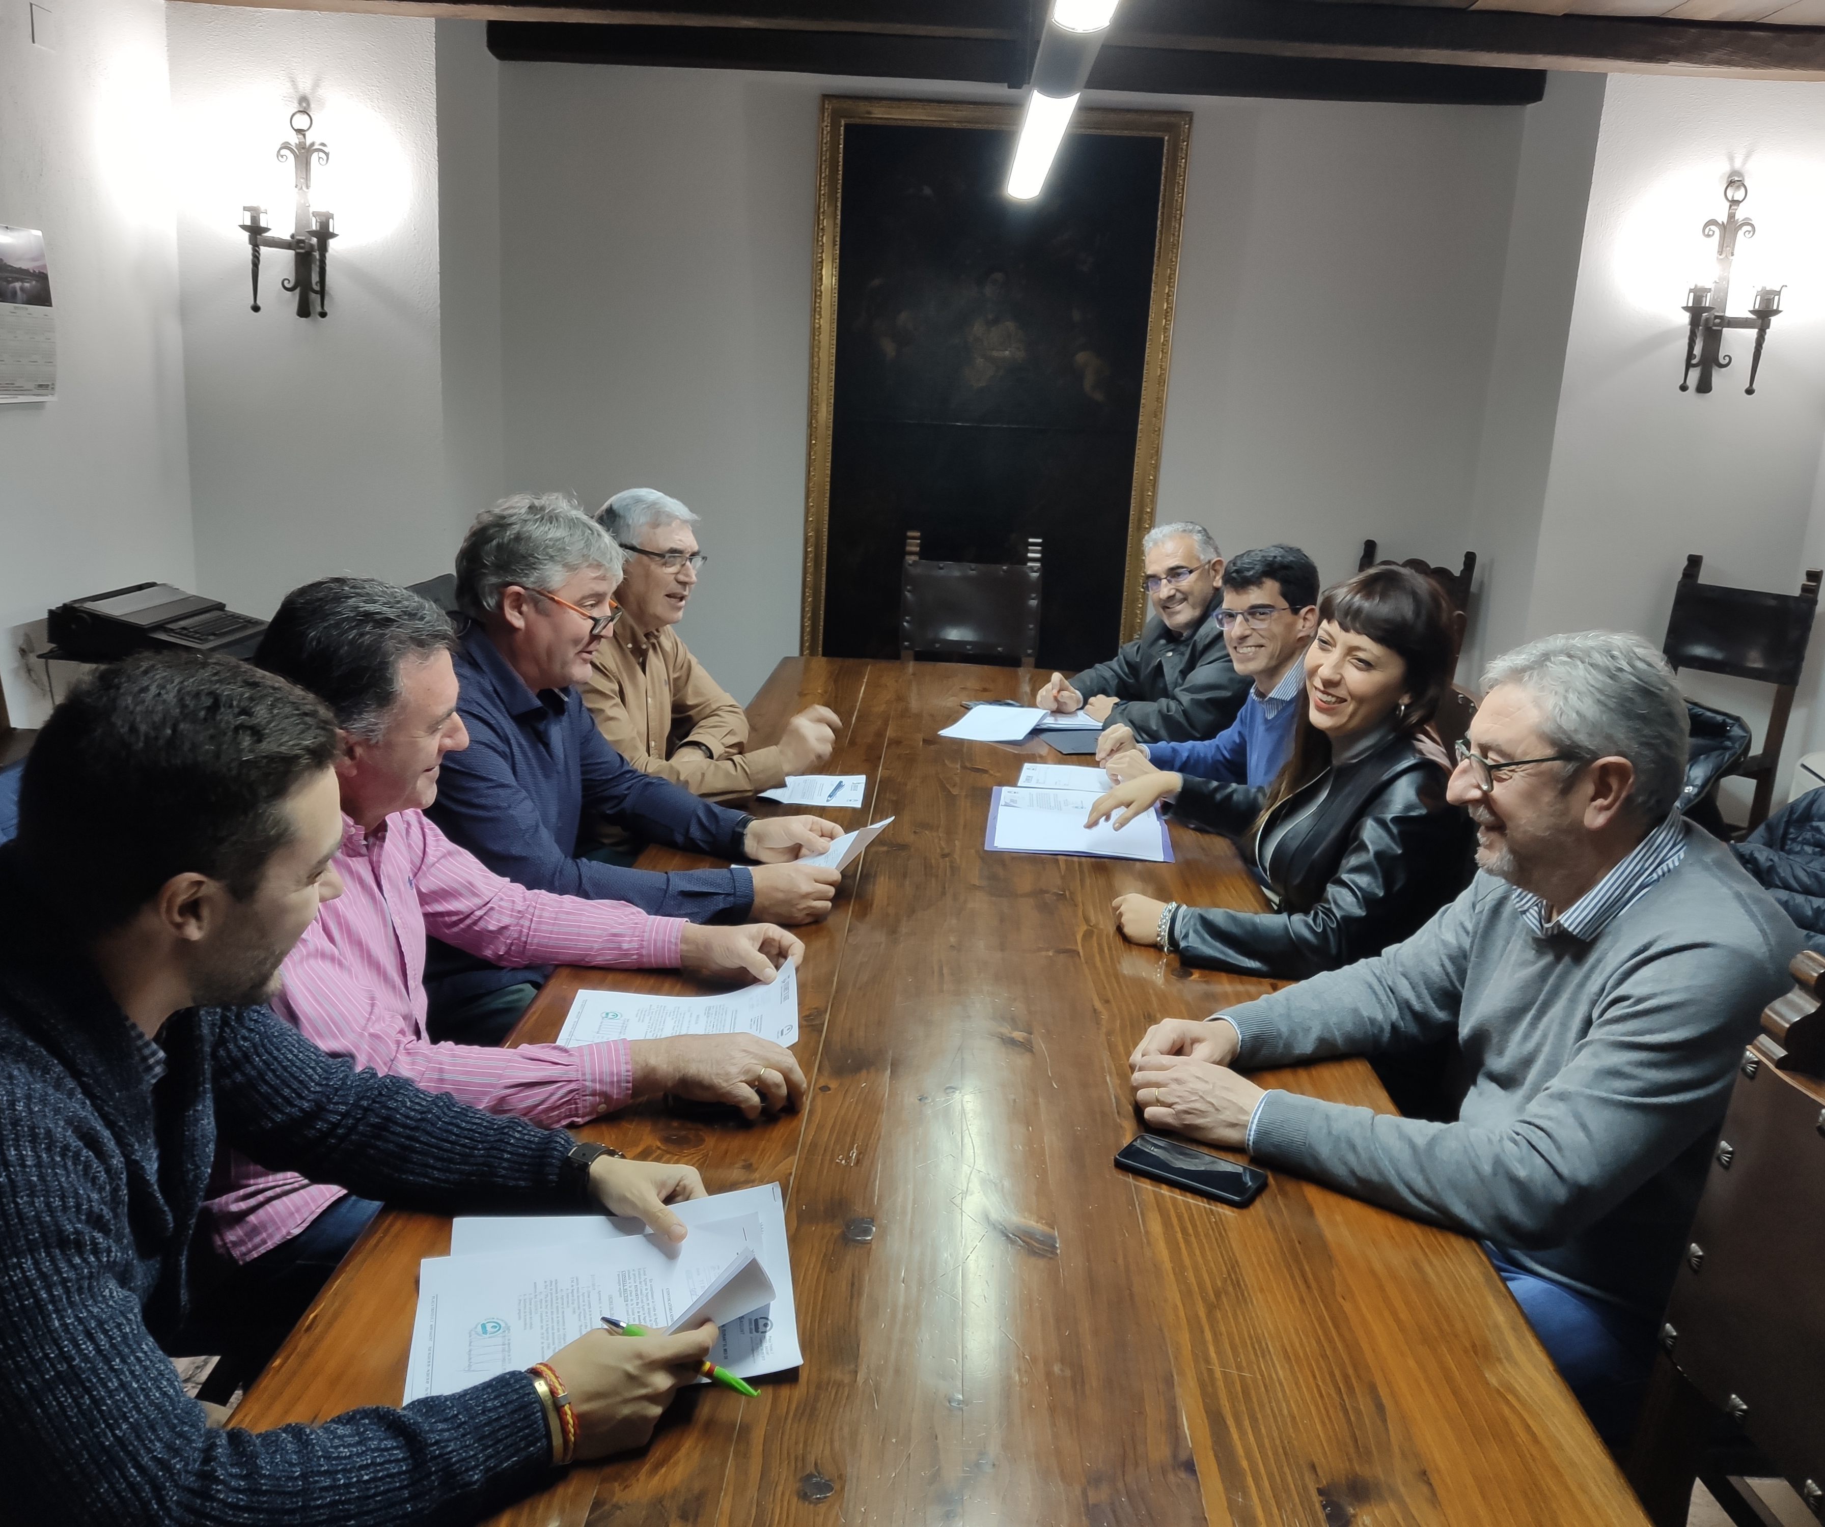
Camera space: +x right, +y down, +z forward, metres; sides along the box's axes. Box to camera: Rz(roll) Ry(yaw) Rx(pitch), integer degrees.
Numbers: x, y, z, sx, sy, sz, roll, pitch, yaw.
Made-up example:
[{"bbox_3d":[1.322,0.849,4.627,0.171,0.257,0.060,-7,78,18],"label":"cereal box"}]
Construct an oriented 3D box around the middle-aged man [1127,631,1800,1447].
[{"bbox_3d":[0.522,0.521,1.665,0.670,1.355,0.560,1,13,-7],"label":"middle-aged man"}]

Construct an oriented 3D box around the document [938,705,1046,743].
[{"bbox_3d":[0.208,-0.100,3.881,0.205,0.020,0.300,6,13,14],"label":"document"}]

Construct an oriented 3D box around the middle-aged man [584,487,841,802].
[{"bbox_3d":[-0.513,0.146,3.059,0.680,1.347,0.560,7,14,18],"label":"middle-aged man"}]

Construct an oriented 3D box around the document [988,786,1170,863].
[{"bbox_3d":[0.316,0.106,3.056,0.320,0.012,0.460,3,13,0],"label":"document"}]

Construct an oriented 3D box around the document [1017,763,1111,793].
[{"bbox_3d":[0.375,0.031,3.333,0.297,0.006,0.210,3,13,1],"label":"document"}]

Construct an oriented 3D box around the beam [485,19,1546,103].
[{"bbox_3d":[0.355,-2.449,5.532,3.650,0.150,0.180,3,13,2],"label":"beam"}]

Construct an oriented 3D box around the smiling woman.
[{"bbox_3d":[0.617,0.341,2.483,0.660,1.345,0.570,-1,14,-18],"label":"smiling woman"}]

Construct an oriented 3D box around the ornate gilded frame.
[{"bbox_3d":[0.311,-1.410,6.537,1.471,2.451,0.080,3,13,1],"label":"ornate gilded frame"}]

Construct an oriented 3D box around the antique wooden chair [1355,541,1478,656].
[{"bbox_3d":[1.805,-0.276,6.110,0.480,1.080,0.480,15,18,43],"label":"antique wooden chair"}]

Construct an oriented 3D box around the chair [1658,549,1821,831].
[{"bbox_3d":[2.769,-0.123,5.562,0.480,1.120,0.470,-9,18,-43],"label":"chair"}]

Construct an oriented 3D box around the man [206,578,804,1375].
[{"bbox_3d":[-0.511,0.429,1.882,0.700,1.330,0.560,3,13,1],"label":"man"}]

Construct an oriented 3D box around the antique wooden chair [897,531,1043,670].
[{"bbox_3d":[0.155,-0.155,5.133,0.465,1.120,0.480,3,13,-1],"label":"antique wooden chair"}]

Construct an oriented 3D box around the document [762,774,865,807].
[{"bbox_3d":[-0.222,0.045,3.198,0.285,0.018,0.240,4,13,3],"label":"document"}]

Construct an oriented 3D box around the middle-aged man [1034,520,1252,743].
[{"bbox_3d":[0.657,0.063,3.783,0.660,1.300,0.560,-4,15,-28],"label":"middle-aged man"}]

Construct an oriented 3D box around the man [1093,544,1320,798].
[{"bbox_3d":[0.681,0.183,3.276,0.660,1.300,0.550,-2,14,-22],"label":"man"}]

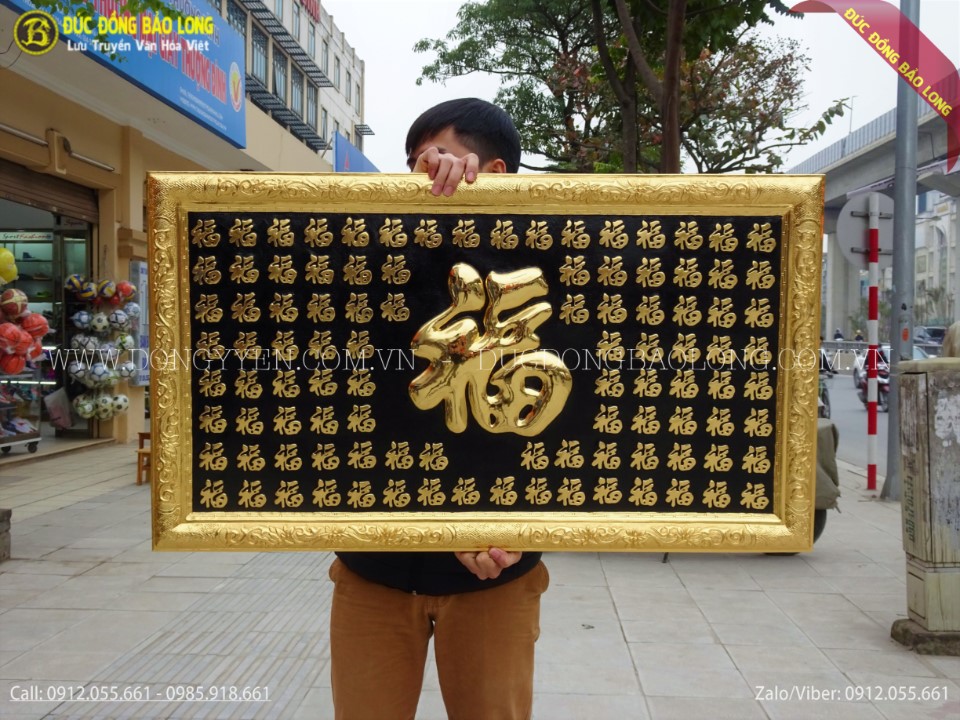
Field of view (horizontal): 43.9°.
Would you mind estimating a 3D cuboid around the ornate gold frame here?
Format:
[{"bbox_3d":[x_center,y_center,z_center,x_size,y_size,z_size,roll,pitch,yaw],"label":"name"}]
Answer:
[{"bbox_3d":[0.009,0.009,1.900,1.070,0.607,0.045,0,5,-1],"label":"ornate gold frame"}]

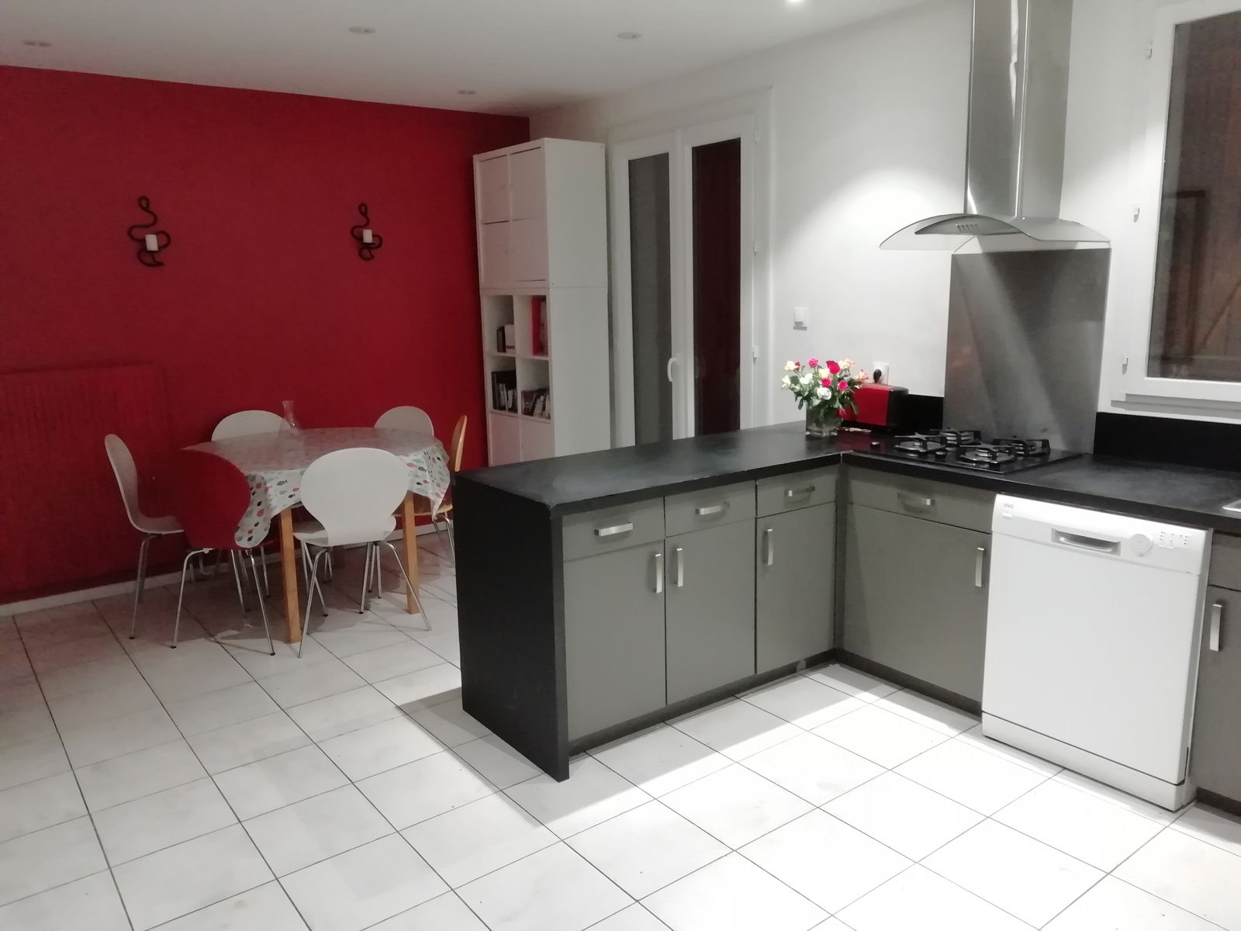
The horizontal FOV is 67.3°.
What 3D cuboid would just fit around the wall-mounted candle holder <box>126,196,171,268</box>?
[{"bbox_3d":[-2.324,-1.153,4.602,0.195,0.345,0.090,-9,14,-36],"label":"wall-mounted candle holder"}]

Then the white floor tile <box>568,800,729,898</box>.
[{"bbox_3d":[0.074,1.045,2.547,0.333,0.010,0.333,-9,14,-36],"label":"white floor tile"}]

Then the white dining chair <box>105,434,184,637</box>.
[{"bbox_3d":[-2.093,0.273,4.448,0.540,0.885,0.520,-7,12,-26],"label":"white dining chair"}]

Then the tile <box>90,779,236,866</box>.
[{"bbox_3d":[-1.338,1.038,2.737,0.333,0.010,0.333,-9,14,-36],"label":"tile"}]

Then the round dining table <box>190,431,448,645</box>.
[{"bbox_3d":[-1.475,0.287,4.551,1.230,0.770,1.230,-1,11,0],"label":"round dining table"}]

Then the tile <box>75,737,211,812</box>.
[{"bbox_3d":[-1.533,0.988,2.984,0.326,0.010,0.326,-9,14,-36],"label":"tile"}]

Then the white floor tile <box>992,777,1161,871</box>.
[{"bbox_3d":[1.290,1.003,2.626,0.331,0.010,0.331,-9,14,-36],"label":"white floor tile"}]

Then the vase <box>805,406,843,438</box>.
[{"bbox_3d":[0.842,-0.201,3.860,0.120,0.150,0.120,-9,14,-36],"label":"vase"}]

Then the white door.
[{"bbox_3d":[0.344,-0.638,5.096,0.070,2.270,1.140,-9,14,-36],"label":"white door"}]

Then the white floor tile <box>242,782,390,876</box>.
[{"bbox_3d":[-0.871,1.042,2.676,0.331,0.010,0.331,-9,14,-36],"label":"white floor tile"}]

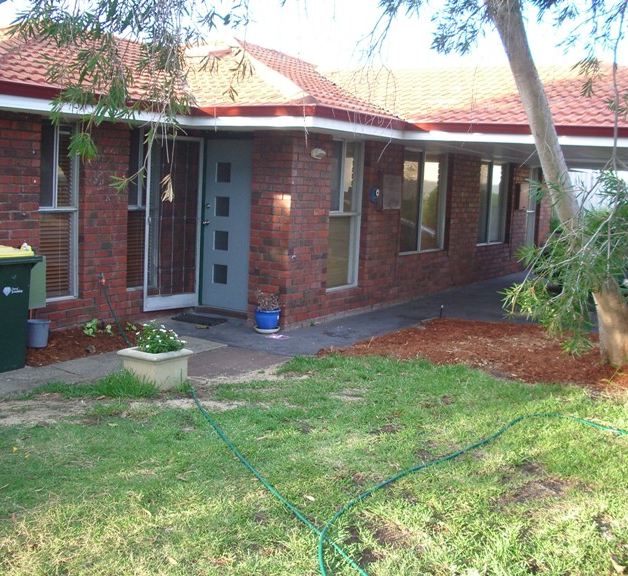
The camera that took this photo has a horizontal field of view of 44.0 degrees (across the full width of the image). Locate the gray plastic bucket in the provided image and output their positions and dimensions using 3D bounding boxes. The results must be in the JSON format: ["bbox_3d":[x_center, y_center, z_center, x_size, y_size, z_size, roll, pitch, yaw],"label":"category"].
[{"bbox_3d":[-2.682,0.441,7.518,0.280,0.255,0.280,3,8,0],"label":"gray plastic bucket"}]

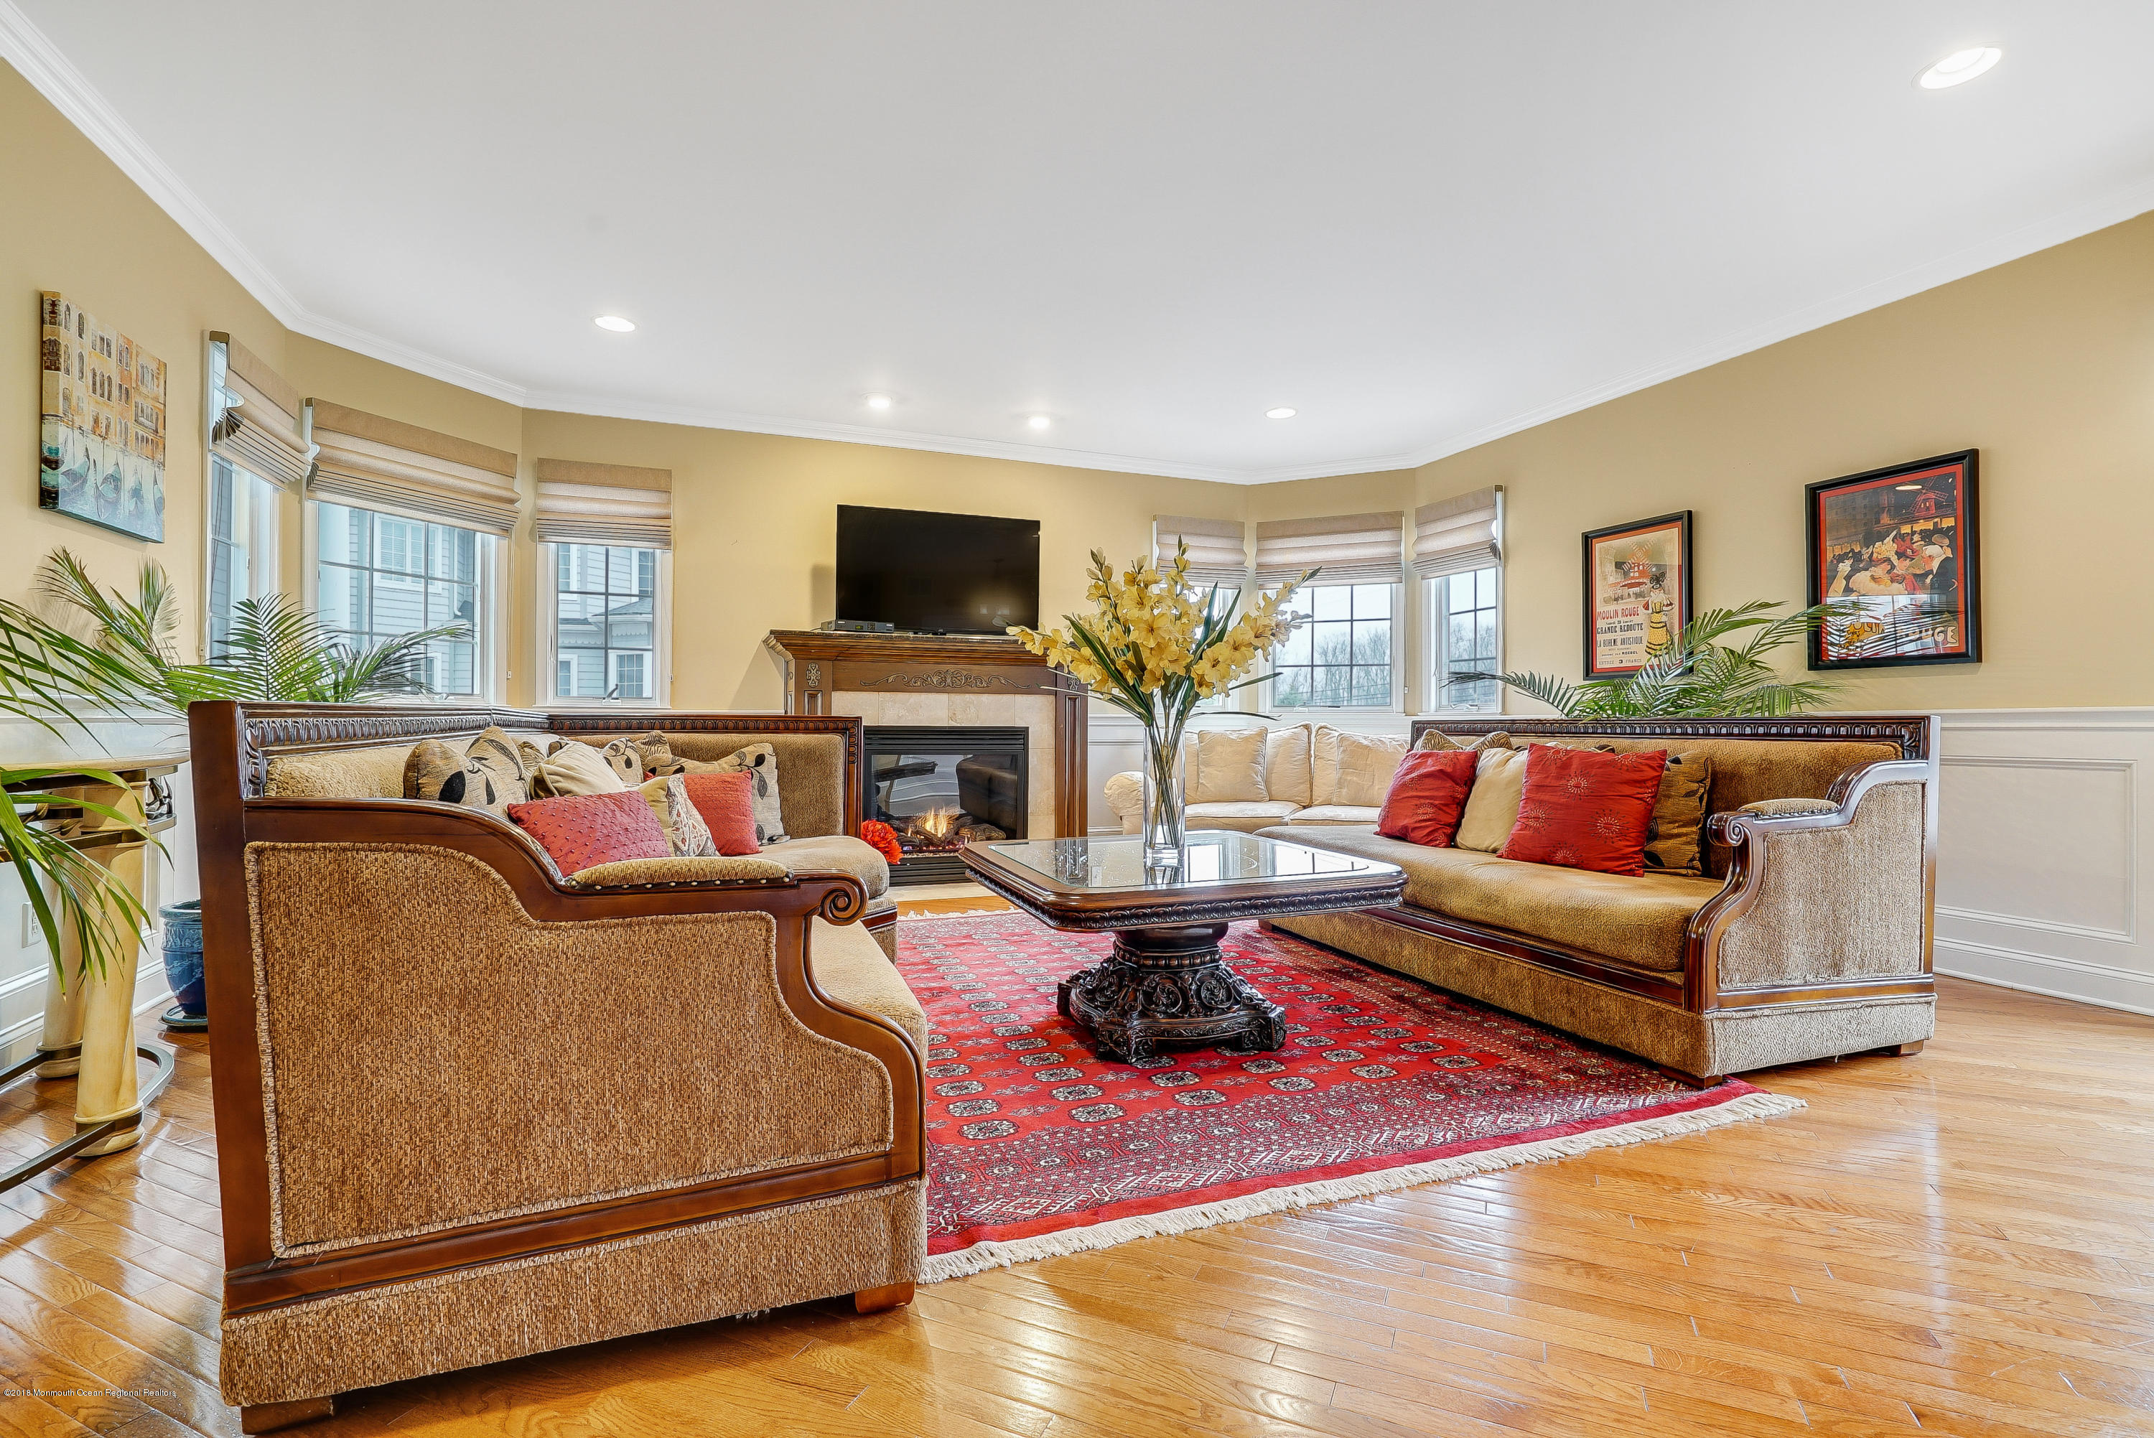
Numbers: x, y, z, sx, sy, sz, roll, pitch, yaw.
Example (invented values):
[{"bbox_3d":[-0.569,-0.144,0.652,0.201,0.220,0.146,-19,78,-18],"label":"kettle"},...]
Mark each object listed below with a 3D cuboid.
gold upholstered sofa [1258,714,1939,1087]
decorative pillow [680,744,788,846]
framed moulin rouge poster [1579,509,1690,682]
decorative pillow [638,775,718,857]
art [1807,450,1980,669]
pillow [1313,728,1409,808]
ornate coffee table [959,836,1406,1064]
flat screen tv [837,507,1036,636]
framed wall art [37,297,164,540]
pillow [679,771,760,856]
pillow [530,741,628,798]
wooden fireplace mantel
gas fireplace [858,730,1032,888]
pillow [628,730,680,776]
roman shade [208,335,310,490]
[{"bbox_3d":[1.731,0.498,3.714,0.975,1.000,2.147,0,0,-21],"label":"gold upholstered sofa"},{"bbox_3d":[-1.458,0.304,3.867,0.490,0.440,0.150,0,-17,-23],"label":"decorative pillow"},{"bbox_3d":[2.944,-0.624,5.036,0.034,0.820,0.642,0,0,-21],"label":"framed moulin rouge poster"},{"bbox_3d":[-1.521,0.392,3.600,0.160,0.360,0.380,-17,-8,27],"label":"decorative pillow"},{"bbox_3d":[3.208,-0.592,3.785,0.035,0.786,0.579,0,0,-23],"label":"art"},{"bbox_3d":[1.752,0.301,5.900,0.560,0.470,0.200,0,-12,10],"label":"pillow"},{"bbox_3d":[0.282,0.709,3.007,1.103,0.542,1.147,0,0,-21],"label":"ornate coffee table"},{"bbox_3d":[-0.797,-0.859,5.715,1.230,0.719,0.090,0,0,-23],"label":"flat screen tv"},{"bbox_3d":[-3.024,-0.907,2.992,0.044,0.618,0.579,0,0,-21],"label":"framed wall art"},{"bbox_3d":[-1.410,0.362,3.615,0.395,0.345,0.130,0,-20,-23],"label":"pillow"},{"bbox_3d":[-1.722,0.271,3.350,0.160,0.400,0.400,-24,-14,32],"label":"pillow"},{"bbox_3d":[-0.797,0.246,5.731,1.998,1.438,0.425,0,0,-23],"label":"wooden fireplace mantel"},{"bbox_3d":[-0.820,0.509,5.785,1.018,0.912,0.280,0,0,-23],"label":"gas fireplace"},{"bbox_3d":[-1.786,0.259,3.980,0.380,0.400,0.150,0,-15,-37],"label":"pillow"},{"bbox_3d":[-3.252,-1.189,3.831,0.101,0.434,0.685,0,0,-23],"label":"roman shade"}]

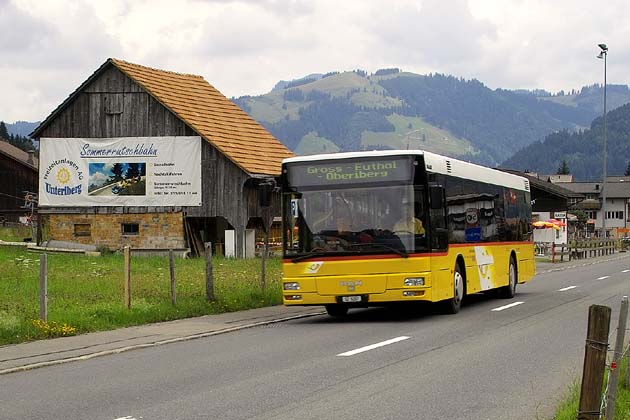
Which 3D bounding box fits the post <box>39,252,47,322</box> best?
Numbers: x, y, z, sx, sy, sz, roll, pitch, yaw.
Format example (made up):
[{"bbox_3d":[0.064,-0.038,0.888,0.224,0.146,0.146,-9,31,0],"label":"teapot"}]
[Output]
[{"bbox_3d":[-4.120,1.173,16.714,0.110,1.035,0.110,0,-1,21],"label":"post"}]

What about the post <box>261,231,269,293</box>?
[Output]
[{"bbox_3d":[-1.154,1.274,25.197,0.110,1.245,0.110,0,-1,21],"label":"post"}]

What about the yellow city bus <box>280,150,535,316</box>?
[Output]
[{"bbox_3d":[2.293,0.502,22.146,2.530,2.794,9.824,-2,-2,21],"label":"yellow city bus"}]

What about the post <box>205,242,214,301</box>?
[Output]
[{"bbox_3d":[-2.093,1.236,21.920,0.140,1.166,0.140,0,-1,21],"label":"post"}]

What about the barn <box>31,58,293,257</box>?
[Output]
[{"bbox_3d":[-6.028,-2.072,49.687,11.185,8.577,7.326,0,-1,26],"label":"barn"}]

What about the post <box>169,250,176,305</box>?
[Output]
[{"bbox_3d":[-2.680,1.267,20.768,0.100,1.045,0.100,0,-1,21],"label":"post"}]

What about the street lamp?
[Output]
[{"bbox_3d":[22.190,-4.708,85.172,0.900,16.170,0.600,1,-1,-21],"label":"street lamp"}]

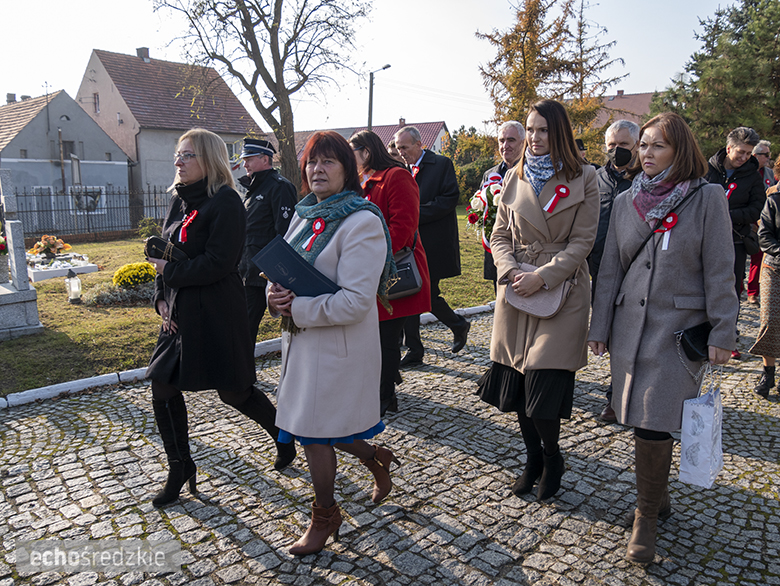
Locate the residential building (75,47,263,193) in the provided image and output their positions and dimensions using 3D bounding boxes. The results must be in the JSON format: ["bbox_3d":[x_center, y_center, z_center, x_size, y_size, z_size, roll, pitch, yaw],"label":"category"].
[{"bbox_3d":[-14.397,-9.905,43.264,9.338,9.582,8.633,9,13,39],"label":"residential building"}]

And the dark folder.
[{"bbox_3d":[-0.356,-0.073,2.585,0.220,0.310,0.012,-37,19,45],"label":"dark folder"}]

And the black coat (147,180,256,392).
[{"bbox_3d":[-0.843,-0.047,3.075,0.450,0.930,0.470,-7,13,-33],"label":"black coat"}]

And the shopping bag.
[{"bbox_3d":[1.158,0.497,2.526,0.115,0.430,0.140,7,13,32],"label":"shopping bag"}]

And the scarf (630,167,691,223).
[{"bbox_3d":[0.966,-0.357,2.426,0.220,0.205,0.210,8,14,38],"label":"scarf"}]

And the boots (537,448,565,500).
[{"bbox_3d":[0.747,0.839,3.140,0.088,0.195,0.225,10,14,41],"label":"boots"}]

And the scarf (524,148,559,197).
[{"bbox_3d":[0.650,-0.512,2.900,0.190,0.220,0.190,9,13,39],"label":"scarf"}]

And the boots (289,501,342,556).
[{"bbox_3d":[-0.292,0.913,2.655,0.225,0.185,0.090,-5,12,-32],"label":"boots"}]

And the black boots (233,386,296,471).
[{"bbox_3d":[-0.584,0.672,3.280,0.120,0.420,0.230,13,58,49],"label":"black boots"}]

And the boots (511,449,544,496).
[{"bbox_3d":[0.644,0.841,3.170,0.090,0.200,0.230,9,13,39],"label":"boots"}]

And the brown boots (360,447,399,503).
[{"bbox_3d":[-0.041,0.822,3.080,0.180,0.220,0.090,36,-11,-32],"label":"brown boots"}]

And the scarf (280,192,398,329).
[{"bbox_3d":[-0.202,-0.127,2.560,0.340,0.550,0.330,-9,14,-43],"label":"scarf"}]

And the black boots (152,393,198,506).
[{"bbox_3d":[-0.959,0.694,3.000,0.240,0.470,0.120,-7,13,-39],"label":"black boots"}]

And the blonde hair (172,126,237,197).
[{"bbox_3d":[-0.815,-0.567,2.946,0.260,0.290,0.230,-7,13,-31],"label":"blonde hair"}]

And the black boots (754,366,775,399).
[{"bbox_3d":[2.490,0.582,4.486,0.230,0.195,0.095,-10,15,-43],"label":"black boots"}]

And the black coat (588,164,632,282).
[{"bbox_3d":[1.352,-0.400,3.950,0.520,0.720,0.330,8,12,33],"label":"black coat"}]

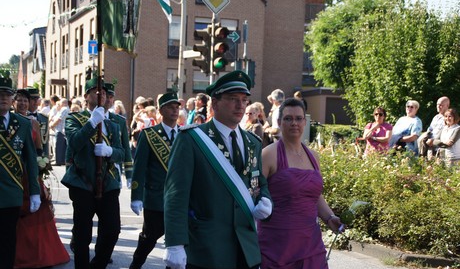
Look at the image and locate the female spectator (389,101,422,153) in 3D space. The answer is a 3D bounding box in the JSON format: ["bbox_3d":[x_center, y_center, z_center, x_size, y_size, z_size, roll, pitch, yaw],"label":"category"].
[{"bbox_3d":[2.783,0.311,12.035,0.520,1.690,0.380,3,3,30],"label":"female spectator"}]

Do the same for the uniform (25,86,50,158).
[{"bbox_3d":[-2.216,0.369,8.537,0.550,1.800,0.370,1,3,-25],"label":"uniform"}]

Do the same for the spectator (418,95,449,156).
[{"bbox_3d":[3.036,0.113,11.317,0.540,1.350,0.680,4,2,40],"label":"spectator"}]

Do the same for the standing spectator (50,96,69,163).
[{"bbox_3d":[-4.315,-0.064,19.435,0.420,1.690,0.480,1,2,-18],"label":"standing spectator"}]

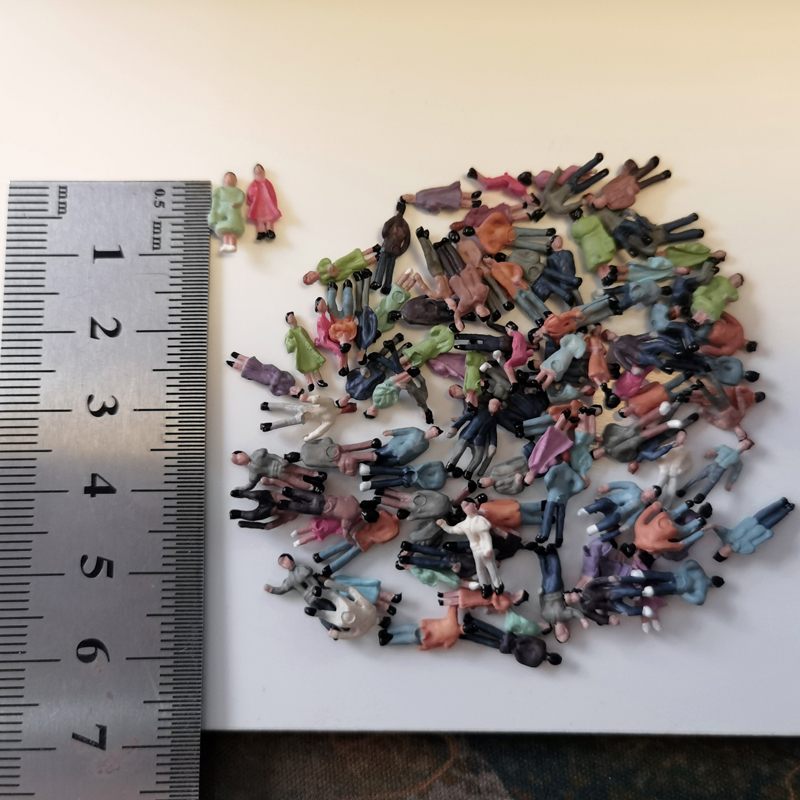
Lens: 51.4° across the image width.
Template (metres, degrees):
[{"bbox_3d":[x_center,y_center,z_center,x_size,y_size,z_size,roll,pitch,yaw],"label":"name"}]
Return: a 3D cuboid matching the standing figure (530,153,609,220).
[{"bbox_3d":[0.022,-0.027,0.106,0.013,0.003,0.006,-36,84,-6],"label":"standing figure"}]

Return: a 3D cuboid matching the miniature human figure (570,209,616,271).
[{"bbox_3d":[0.025,-0.020,0.106,0.004,0.003,0.011,-24,83,-5],"label":"miniature human figure"}]

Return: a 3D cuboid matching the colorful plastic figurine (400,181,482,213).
[{"bbox_3d":[0.005,-0.026,0.108,0.010,0.003,0.004,0,81,-2],"label":"colorful plastic figurine"}]

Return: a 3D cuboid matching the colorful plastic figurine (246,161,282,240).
[{"bbox_3d":[-0.018,-0.026,0.107,0.004,0.003,0.010,-6,82,-2],"label":"colorful plastic figurine"}]

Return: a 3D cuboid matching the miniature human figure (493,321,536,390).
[{"bbox_3d":[0.015,-0.005,0.103,0.004,0.003,0.009,-6,82,-2],"label":"miniature human figure"}]

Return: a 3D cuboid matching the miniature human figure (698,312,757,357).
[{"bbox_3d":[0.040,-0.008,0.106,0.011,0.003,0.006,17,81,1],"label":"miniature human figure"}]

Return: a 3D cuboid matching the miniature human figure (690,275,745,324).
[{"bbox_3d":[0.041,-0.013,0.106,0.008,0.004,0.005,-43,85,-2],"label":"miniature human figure"}]

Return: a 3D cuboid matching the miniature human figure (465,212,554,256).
[{"bbox_3d":[0.014,-0.021,0.106,0.012,0.003,0.005,6,81,0],"label":"miniature human figure"}]

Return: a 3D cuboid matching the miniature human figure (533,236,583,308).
[{"bbox_3d":[0.021,-0.016,0.106,0.005,0.004,0.010,-14,82,-4],"label":"miniature human figure"}]

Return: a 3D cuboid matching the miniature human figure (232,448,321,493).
[{"bbox_3d":[-0.015,0.009,0.102,0.012,0.003,0.005,14,81,0],"label":"miniature human figure"}]

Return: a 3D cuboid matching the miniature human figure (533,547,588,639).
[{"bbox_3d":[0.019,0.023,0.101,0.005,0.003,0.012,-9,82,-3],"label":"miniature human figure"}]

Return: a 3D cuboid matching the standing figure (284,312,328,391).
[{"bbox_3d":[-0.012,-0.006,0.105,0.004,0.003,0.011,-16,82,-24],"label":"standing figure"}]

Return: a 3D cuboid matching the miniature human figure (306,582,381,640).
[{"bbox_3d":[-0.006,0.025,0.098,0.010,0.003,0.006,14,81,1],"label":"miniature human figure"}]

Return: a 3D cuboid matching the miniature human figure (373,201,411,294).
[{"bbox_3d":[-0.001,-0.019,0.107,0.004,0.003,0.013,12,81,-12],"label":"miniature human figure"}]

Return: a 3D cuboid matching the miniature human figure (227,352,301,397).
[{"bbox_3d":[-0.017,-0.003,0.104,0.011,0.003,0.003,25,82,3],"label":"miniature human figure"}]

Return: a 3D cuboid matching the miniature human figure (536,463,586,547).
[{"bbox_3d":[0.020,0.012,0.102,0.005,0.003,0.012,13,81,1],"label":"miniature human figure"}]

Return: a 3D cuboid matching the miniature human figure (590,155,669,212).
[{"bbox_3d":[0.029,-0.028,0.107,0.012,0.003,0.005,-31,83,-5],"label":"miniature human figure"}]

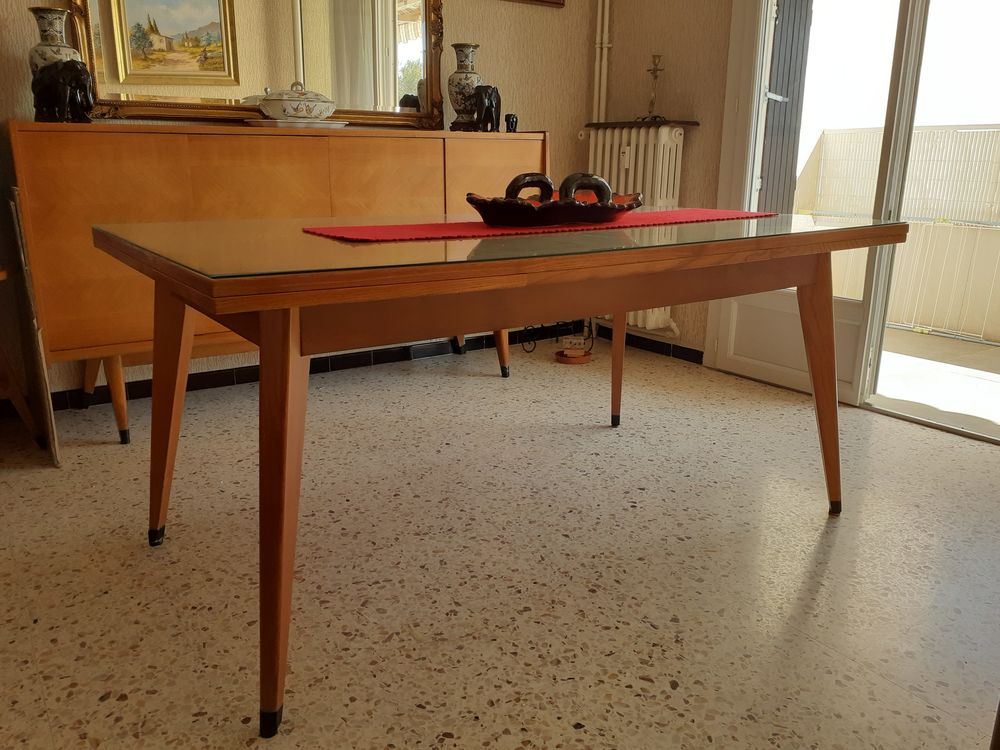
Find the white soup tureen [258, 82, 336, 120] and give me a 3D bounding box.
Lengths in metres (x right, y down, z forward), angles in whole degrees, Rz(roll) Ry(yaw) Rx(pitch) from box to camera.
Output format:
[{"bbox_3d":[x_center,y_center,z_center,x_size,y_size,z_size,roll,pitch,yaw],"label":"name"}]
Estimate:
[{"bbox_3d":[-0.742,-0.994,2.858,0.285,0.145,0.205,-6,16,-22],"label":"white soup tureen"}]

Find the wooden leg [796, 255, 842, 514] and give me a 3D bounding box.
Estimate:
[{"bbox_3d":[0.827,0.014,2.008,0.085,0.721,0.055,-8,14,9],"label":"wooden leg"}]

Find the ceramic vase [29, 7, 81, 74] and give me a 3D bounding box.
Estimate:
[{"bbox_3d":[-1.391,-0.969,2.457,0.138,0.351,0.138,-10,18,-31],"label":"ceramic vase"}]

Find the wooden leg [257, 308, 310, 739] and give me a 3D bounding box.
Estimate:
[{"bbox_3d":[-0.353,0.221,1.246,0.055,0.721,0.085,5,6,17],"label":"wooden leg"}]

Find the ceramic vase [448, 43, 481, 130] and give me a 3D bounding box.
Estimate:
[{"bbox_3d":[-0.141,-1.179,3.233,0.138,0.351,0.138,0,15,0],"label":"ceramic vase"}]

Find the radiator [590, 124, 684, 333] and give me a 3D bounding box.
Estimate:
[{"bbox_3d":[0.619,-0.698,3.675,0.143,0.886,0.470,-10,18,-31],"label":"radiator"}]

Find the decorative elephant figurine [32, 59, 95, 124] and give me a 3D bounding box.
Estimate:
[{"bbox_3d":[-1.327,-0.858,2.370,0.160,0.183,0.110,6,16,23],"label":"decorative elephant figurine"}]

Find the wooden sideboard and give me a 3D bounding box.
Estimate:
[{"bbox_3d":[-0.730,-0.422,3.051,1.904,1.016,0.490,-10,18,-31],"label":"wooden sideboard"}]

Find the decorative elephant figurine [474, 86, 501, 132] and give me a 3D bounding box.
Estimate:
[{"bbox_3d":[-0.056,-1.075,3.169,0.110,0.183,0.155,-3,15,-9],"label":"decorative elephant figurine"}]

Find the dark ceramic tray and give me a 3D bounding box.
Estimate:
[{"bbox_3d":[0.135,-0.425,1.866,0.460,0.115,0.270,-10,18,-33],"label":"dark ceramic tray"}]

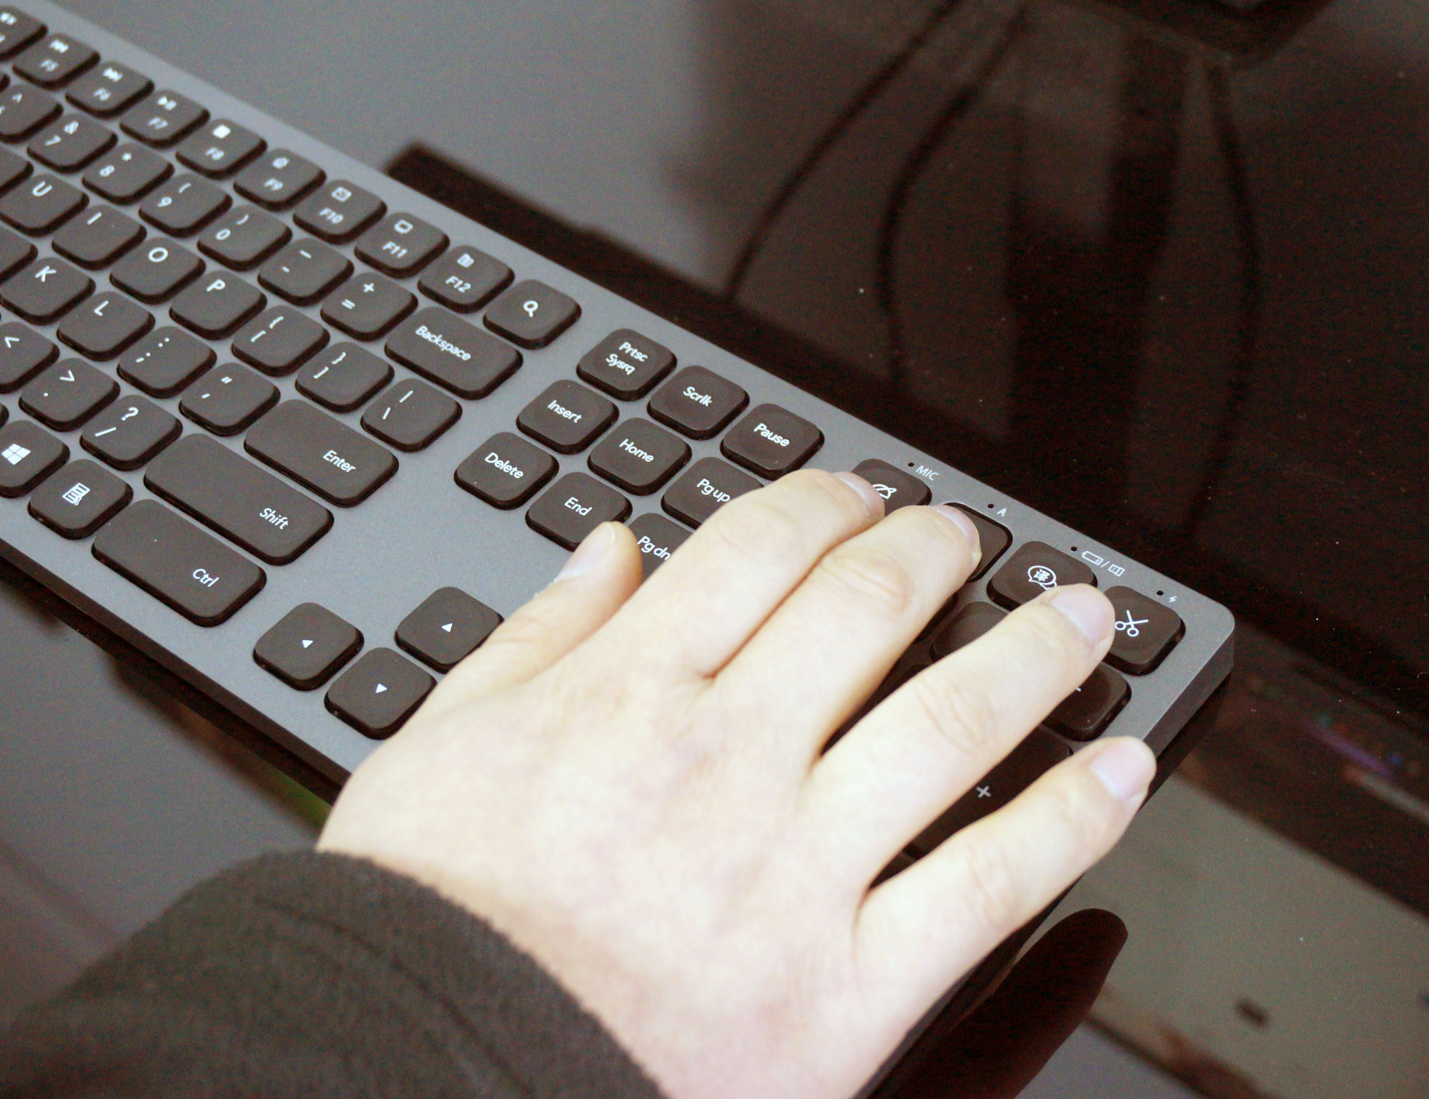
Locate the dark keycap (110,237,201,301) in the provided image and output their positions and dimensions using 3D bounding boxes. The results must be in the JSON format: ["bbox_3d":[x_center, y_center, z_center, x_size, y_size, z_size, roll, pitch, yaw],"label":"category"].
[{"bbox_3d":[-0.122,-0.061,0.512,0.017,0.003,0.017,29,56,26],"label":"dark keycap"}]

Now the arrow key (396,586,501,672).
[{"bbox_3d":[-0.050,0.015,0.443,0.017,0.003,0.017,29,55,25],"label":"arrow key"}]

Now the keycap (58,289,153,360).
[{"bbox_3d":[-0.131,-0.048,0.502,0.017,0.003,0.017,29,55,25],"label":"keycap"}]

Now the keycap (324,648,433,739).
[{"bbox_3d":[-0.062,0.026,0.433,0.017,0.003,0.017,29,55,25],"label":"keycap"}]

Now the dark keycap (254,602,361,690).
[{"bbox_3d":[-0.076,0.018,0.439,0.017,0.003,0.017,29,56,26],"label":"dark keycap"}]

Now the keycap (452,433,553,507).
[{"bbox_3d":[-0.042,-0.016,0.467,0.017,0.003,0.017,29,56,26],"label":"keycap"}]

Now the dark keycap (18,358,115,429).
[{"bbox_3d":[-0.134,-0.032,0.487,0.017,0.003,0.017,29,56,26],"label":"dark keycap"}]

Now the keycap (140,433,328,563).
[{"bbox_3d":[-0.095,-0.010,0.467,0.041,0.003,0.017,29,55,25],"label":"keycap"}]

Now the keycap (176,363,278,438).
[{"bbox_3d":[-0.101,-0.031,0.486,0.017,0.003,0.017,29,55,25],"label":"keycap"}]

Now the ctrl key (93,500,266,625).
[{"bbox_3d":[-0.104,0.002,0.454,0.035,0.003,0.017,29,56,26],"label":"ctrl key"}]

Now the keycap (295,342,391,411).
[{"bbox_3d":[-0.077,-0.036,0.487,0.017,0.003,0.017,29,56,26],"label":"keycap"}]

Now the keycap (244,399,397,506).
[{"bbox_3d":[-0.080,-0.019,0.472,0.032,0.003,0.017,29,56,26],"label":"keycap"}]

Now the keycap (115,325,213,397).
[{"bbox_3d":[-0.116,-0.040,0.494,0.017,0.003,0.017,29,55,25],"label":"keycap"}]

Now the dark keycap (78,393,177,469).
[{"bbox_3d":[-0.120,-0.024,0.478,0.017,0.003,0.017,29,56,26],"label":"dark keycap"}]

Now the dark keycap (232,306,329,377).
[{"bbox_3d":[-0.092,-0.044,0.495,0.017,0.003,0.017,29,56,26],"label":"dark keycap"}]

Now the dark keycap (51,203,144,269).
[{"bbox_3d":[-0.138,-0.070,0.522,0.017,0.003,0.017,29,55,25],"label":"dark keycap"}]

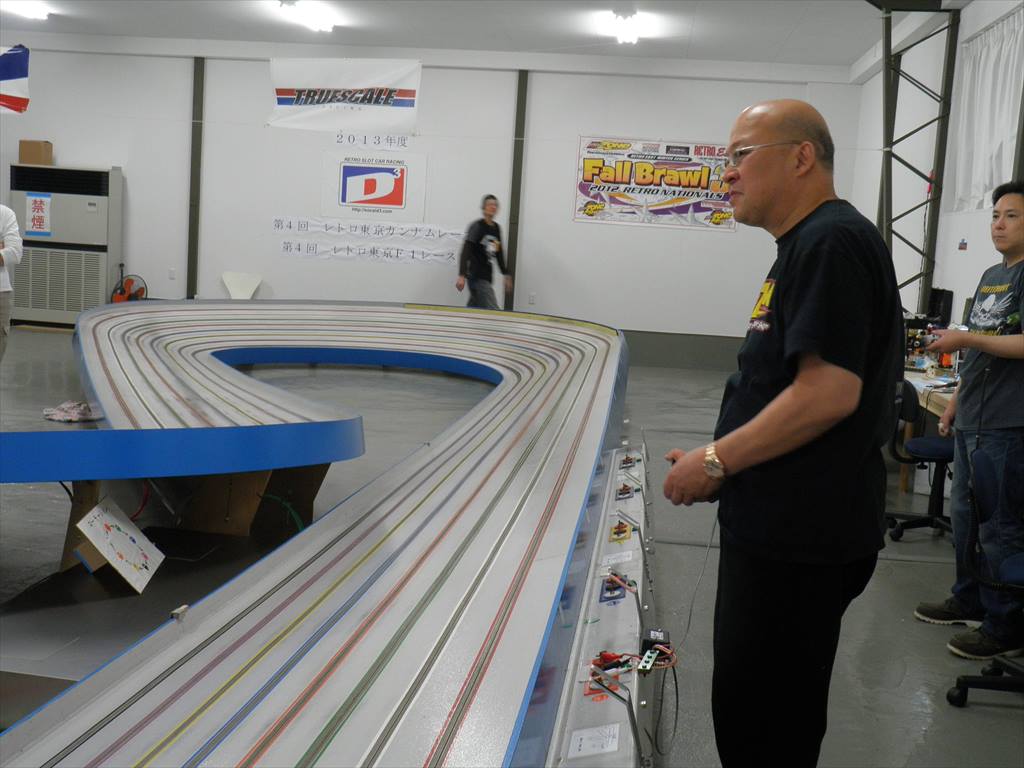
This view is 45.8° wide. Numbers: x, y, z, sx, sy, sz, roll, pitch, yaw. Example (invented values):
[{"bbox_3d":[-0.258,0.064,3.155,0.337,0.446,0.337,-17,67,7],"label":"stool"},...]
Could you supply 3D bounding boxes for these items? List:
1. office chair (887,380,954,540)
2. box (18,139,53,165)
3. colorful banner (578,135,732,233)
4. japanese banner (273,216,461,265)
[{"bbox_3d":[2.211,0.371,6.170,0.570,0.810,0.570,4,7,0],"label":"office chair"},{"bbox_3d":[-5.530,-2.674,14.118,0.276,0.276,0.275,4,7,5],"label":"box"},{"bbox_3d":[1.659,-2.279,13.810,1.840,0.970,0.020,4,7,5],"label":"colorful banner"},{"bbox_3d":[-1.661,-1.667,14.190,2.340,0.480,0.015,4,7,5],"label":"japanese banner"}]

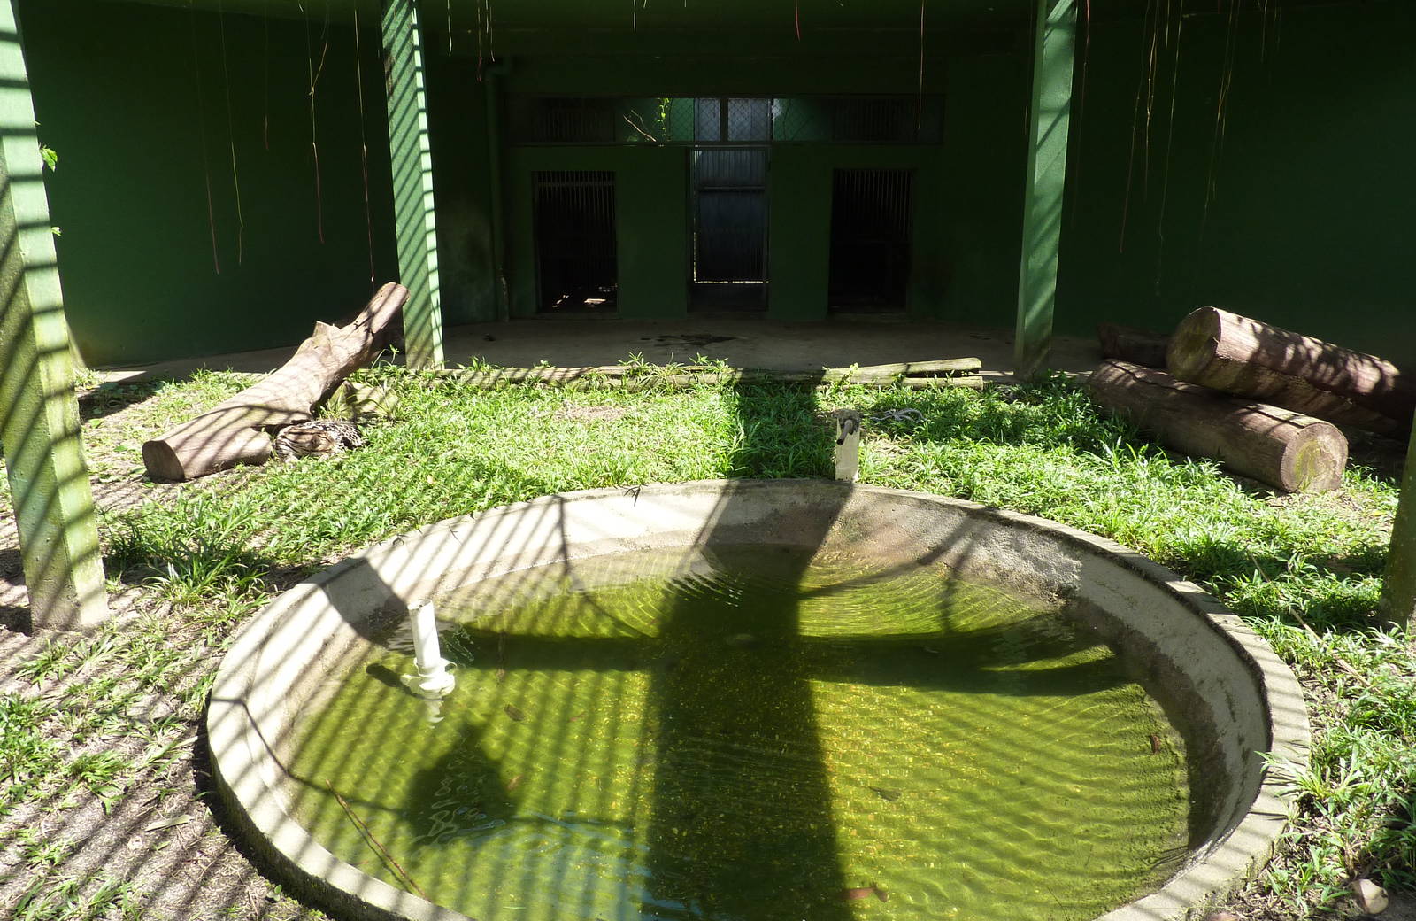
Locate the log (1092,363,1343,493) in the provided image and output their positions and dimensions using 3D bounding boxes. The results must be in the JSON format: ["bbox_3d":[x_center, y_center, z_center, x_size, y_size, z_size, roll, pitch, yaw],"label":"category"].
[{"bbox_3d":[3.125,-0.259,6.523,0.403,0.403,2.034,-2,15,-9],"label":"log"}]

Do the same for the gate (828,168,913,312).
[{"bbox_3d":[2.077,-2.787,13.019,1.070,1.778,0.080,-1,15,-2],"label":"gate"}]

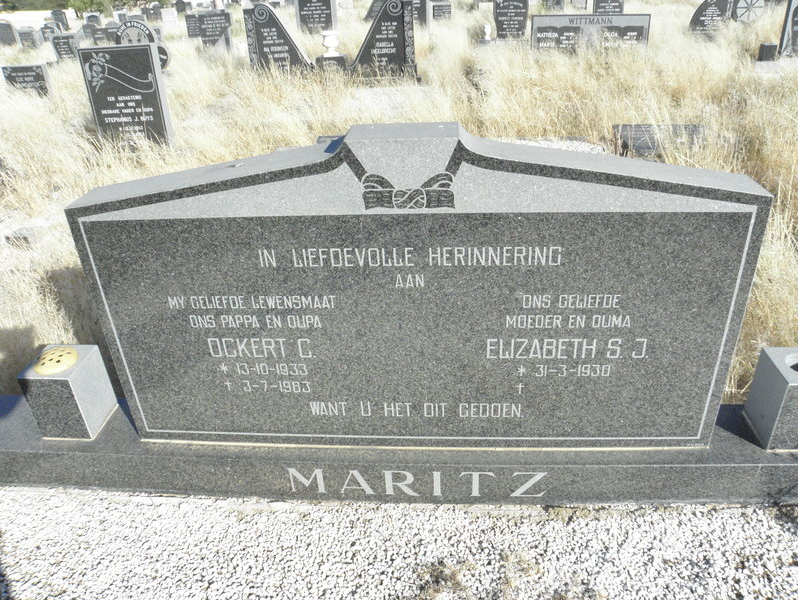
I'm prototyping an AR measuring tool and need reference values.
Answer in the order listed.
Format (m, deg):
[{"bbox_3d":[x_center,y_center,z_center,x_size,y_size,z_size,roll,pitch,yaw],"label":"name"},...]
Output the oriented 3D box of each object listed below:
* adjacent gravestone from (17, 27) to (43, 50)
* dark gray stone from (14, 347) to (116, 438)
[{"bbox_3d":[-9.843,-6.919,15.976,0.406,0.509,0.180,0,30,5],"label":"adjacent gravestone"},{"bbox_3d":[-0.973,0.274,1.779,0.156,0.221,0.156,0,29,5],"label":"dark gray stone"}]

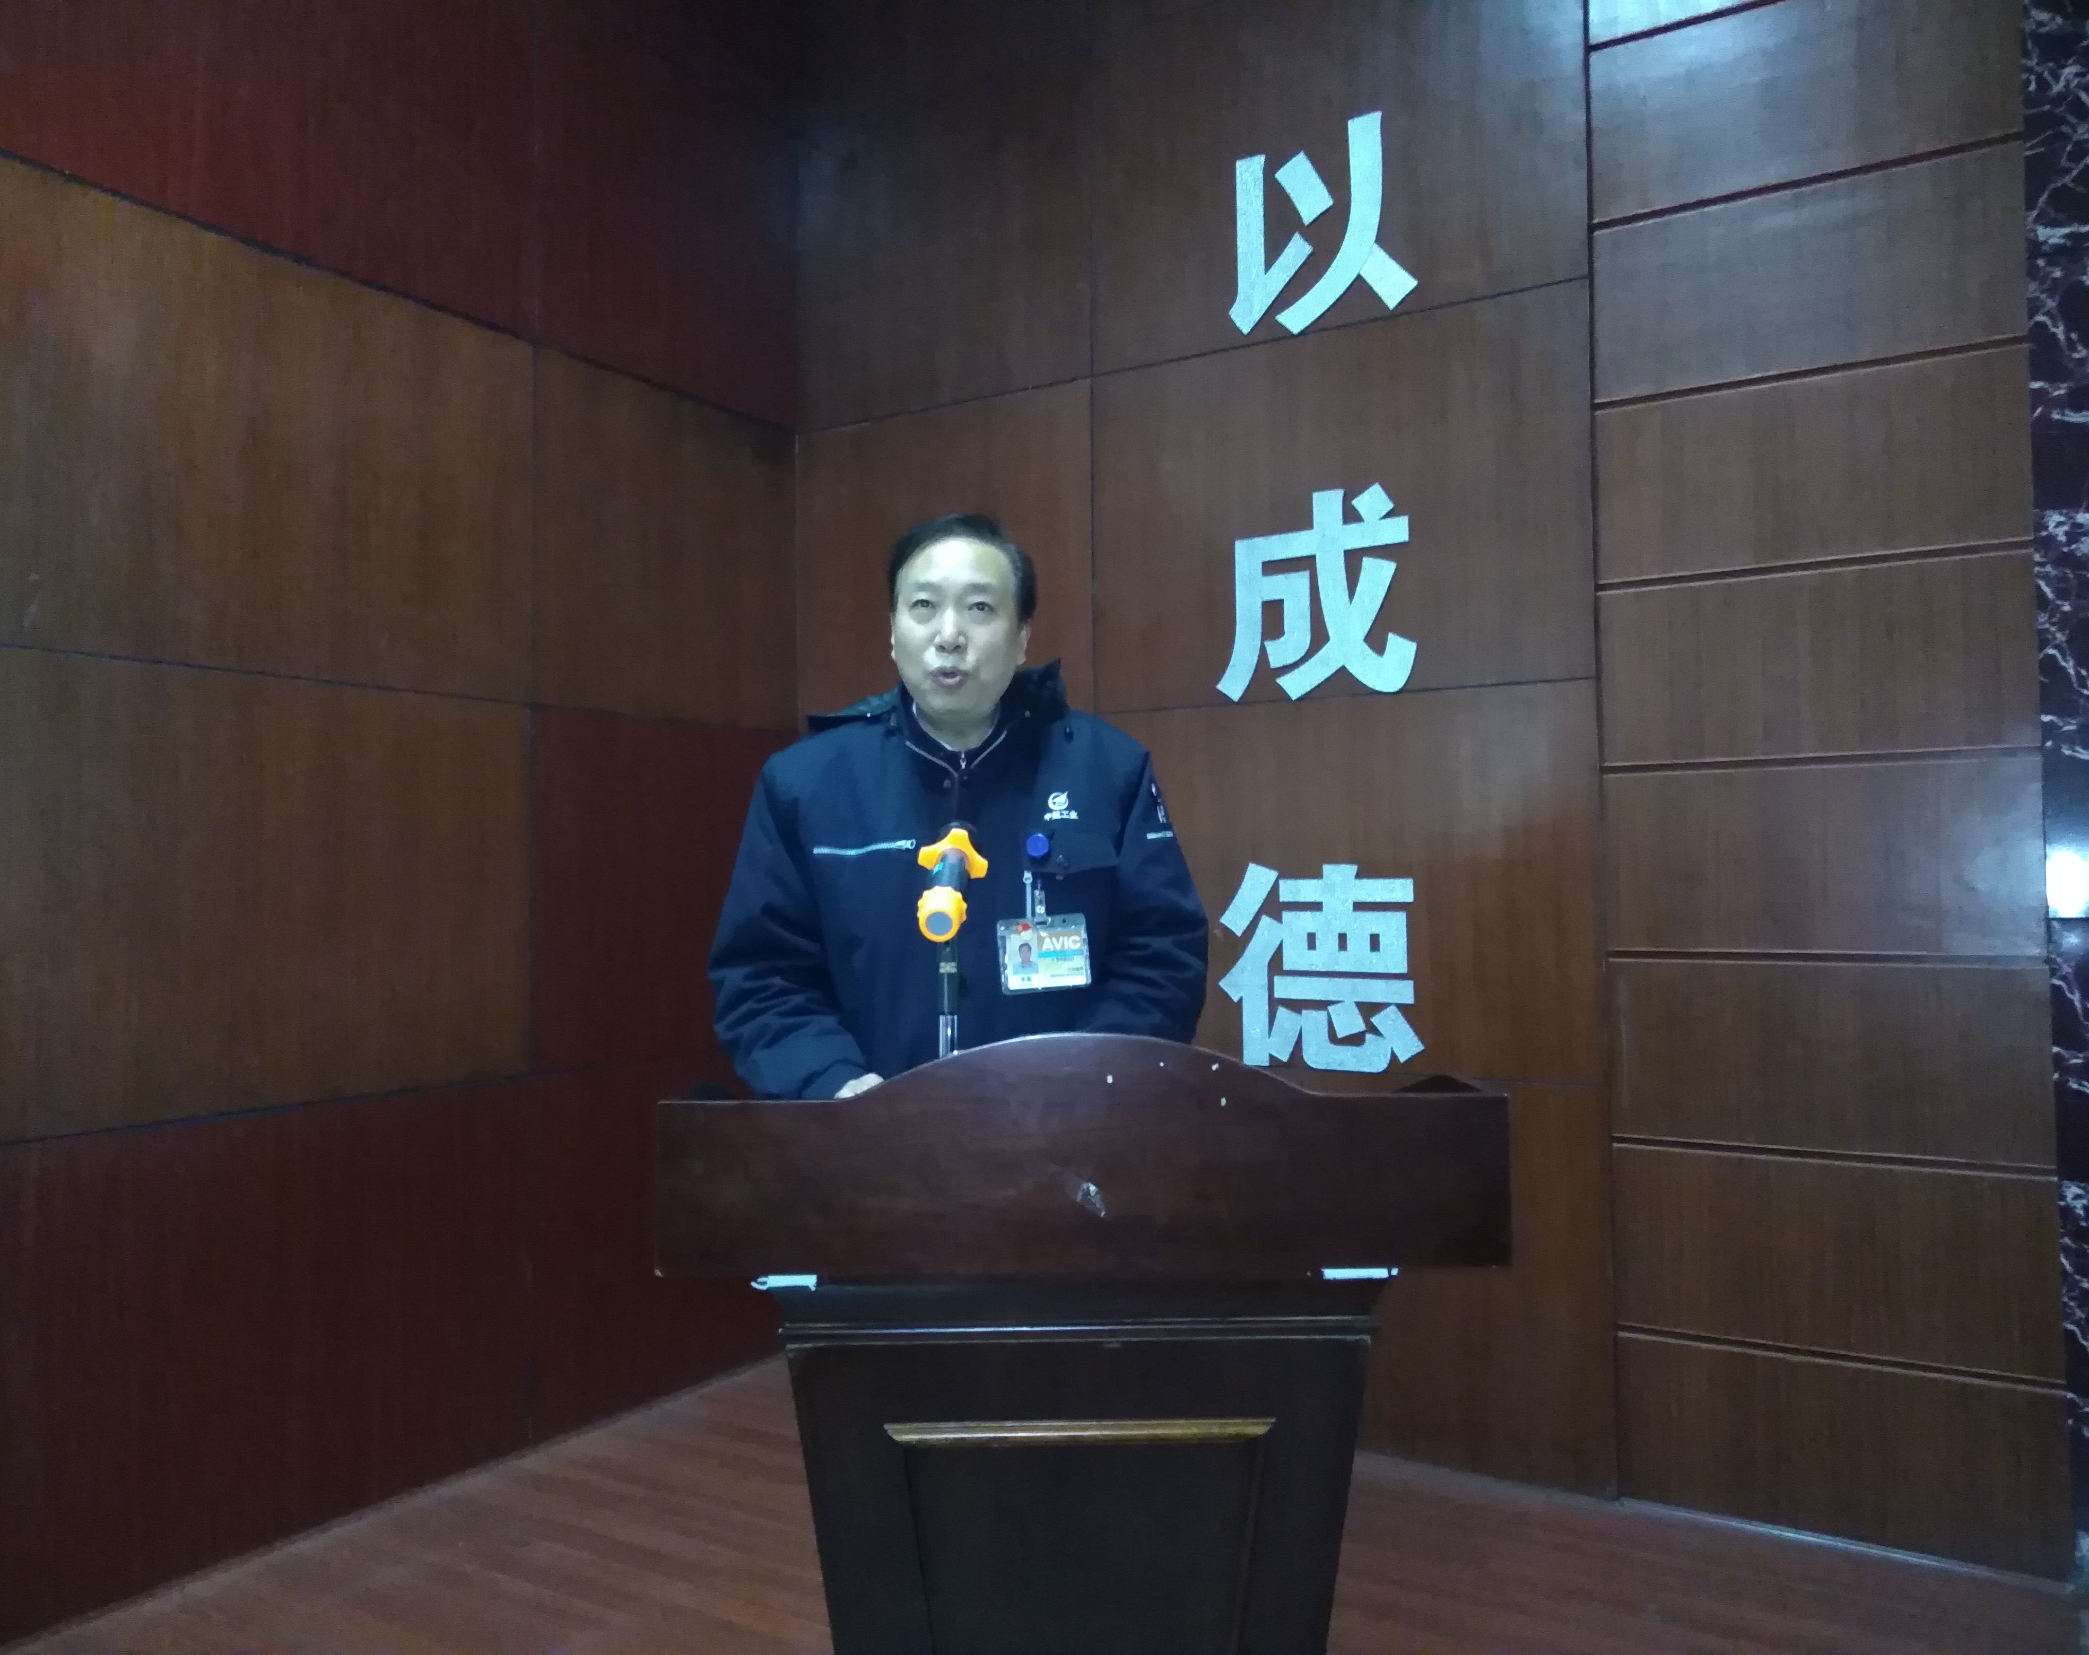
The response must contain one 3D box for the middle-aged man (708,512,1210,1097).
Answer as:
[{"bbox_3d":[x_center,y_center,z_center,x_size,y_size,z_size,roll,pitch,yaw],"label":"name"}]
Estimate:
[{"bbox_3d":[-0.093,0.493,2.046,0.580,1.720,0.430,0,-2,-1],"label":"middle-aged man"}]

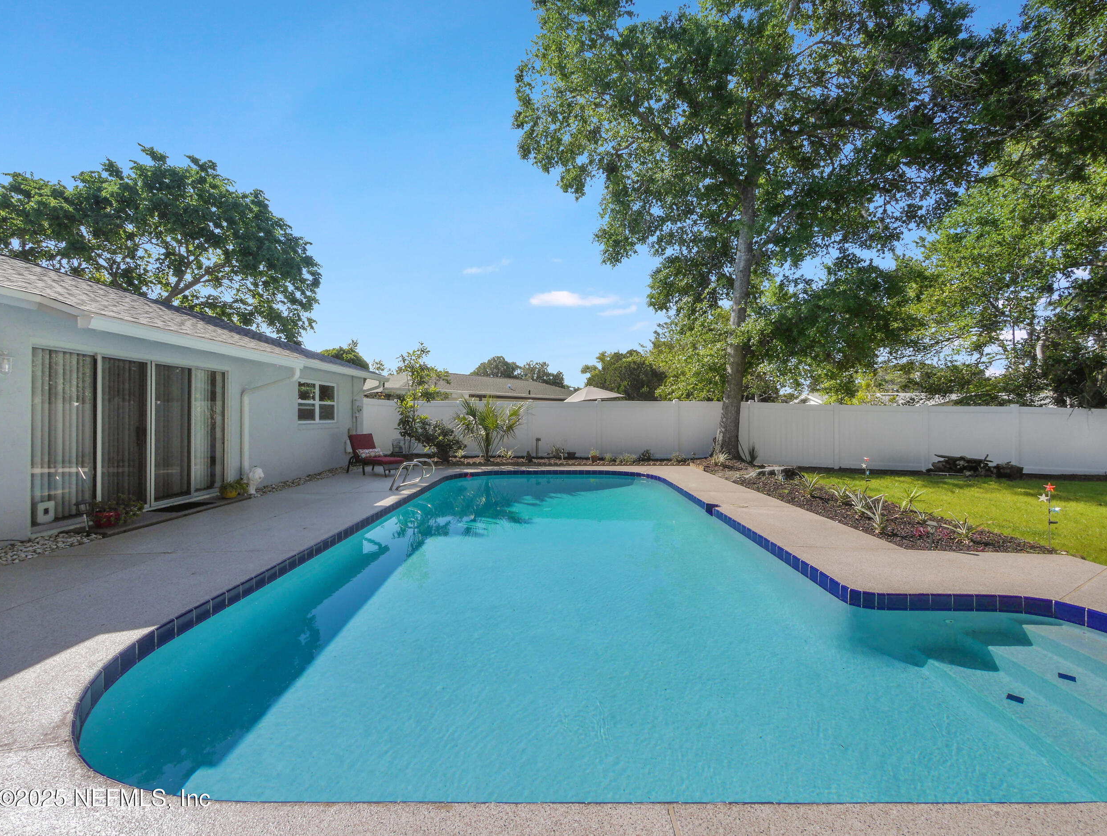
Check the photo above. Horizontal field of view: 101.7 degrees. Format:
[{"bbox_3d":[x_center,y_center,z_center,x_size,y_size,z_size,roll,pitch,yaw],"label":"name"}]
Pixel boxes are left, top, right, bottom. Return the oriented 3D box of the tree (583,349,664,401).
[{"bbox_3d":[4.050,-1.300,26.000,4.900,5.300,4.600,0,0,0],"label":"tree"}]

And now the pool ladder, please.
[{"bbox_3d":[-2.670,1.060,8.550,0.660,0.520,0.560,0,0,0],"label":"pool ladder"}]

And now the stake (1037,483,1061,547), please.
[{"bbox_3d":[5.160,1.010,4.700,0.180,0.670,0.080,0,0,25],"label":"stake"}]

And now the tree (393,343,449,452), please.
[{"bbox_3d":[-4.170,-0.620,14.200,1.650,3.450,1.500,0,0,0],"label":"tree"}]

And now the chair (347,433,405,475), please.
[{"bbox_3d":[-4.090,0.860,10.500,1.580,0.920,0.650,0,0,35],"label":"chair"}]

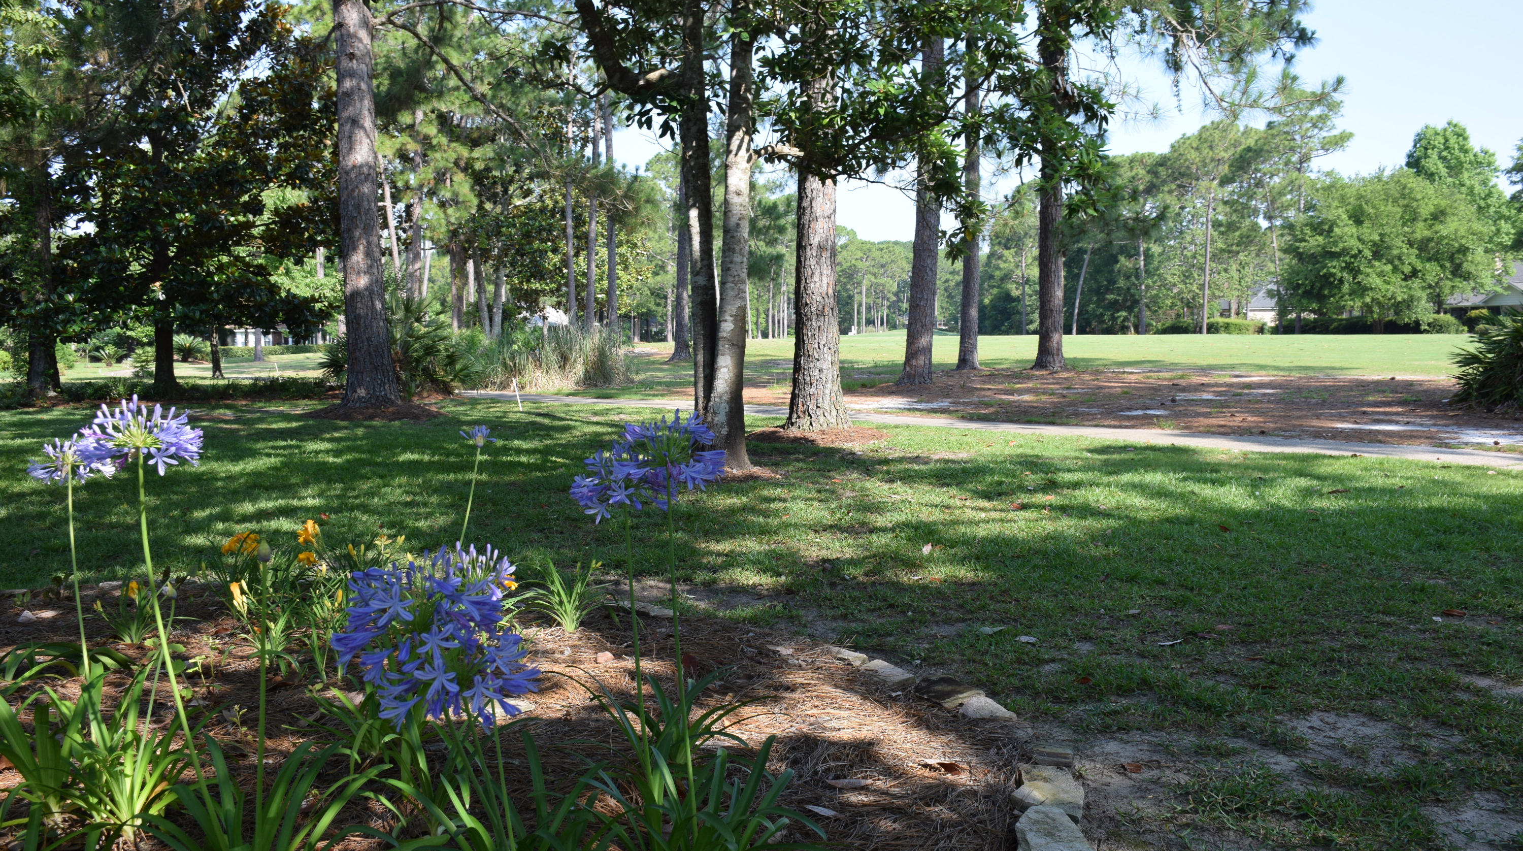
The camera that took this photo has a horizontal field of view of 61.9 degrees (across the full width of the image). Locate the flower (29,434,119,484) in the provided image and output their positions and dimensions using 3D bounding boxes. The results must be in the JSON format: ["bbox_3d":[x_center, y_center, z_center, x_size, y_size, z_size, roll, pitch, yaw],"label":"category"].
[{"bbox_3d":[-1.293,0.064,2.380,0.153,0.094,0.150,-2,5,-29],"label":"flower"}]

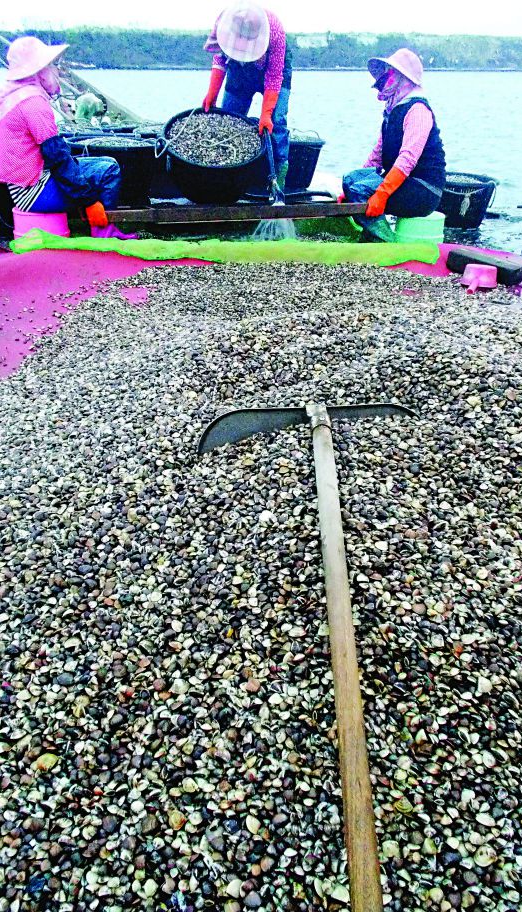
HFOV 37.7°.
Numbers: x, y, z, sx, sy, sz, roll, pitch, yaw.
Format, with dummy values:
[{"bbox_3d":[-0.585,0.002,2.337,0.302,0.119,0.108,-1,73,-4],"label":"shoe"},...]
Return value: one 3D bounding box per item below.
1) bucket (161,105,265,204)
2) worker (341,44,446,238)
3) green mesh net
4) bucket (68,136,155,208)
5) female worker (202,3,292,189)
[{"bbox_3d":[-0.298,-1.912,4.903,0.640,0.360,0.640,5,54,-7],"label":"bucket"},{"bbox_3d":[0.748,-1.744,4.337,0.600,1.000,0.500,-3,28,-7],"label":"worker"},{"bbox_3d":[-0.195,-1.103,4.075,2.240,0.120,0.360,-1,28,-3],"label":"green mesh net"},{"bbox_3d":[-0.948,-1.817,4.920,0.610,0.380,0.610,0,28,0],"label":"bucket"},{"bbox_3d":[-0.091,-2.316,4.996,0.560,1.140,0.700,7,29,13],"label":"female worker"}]

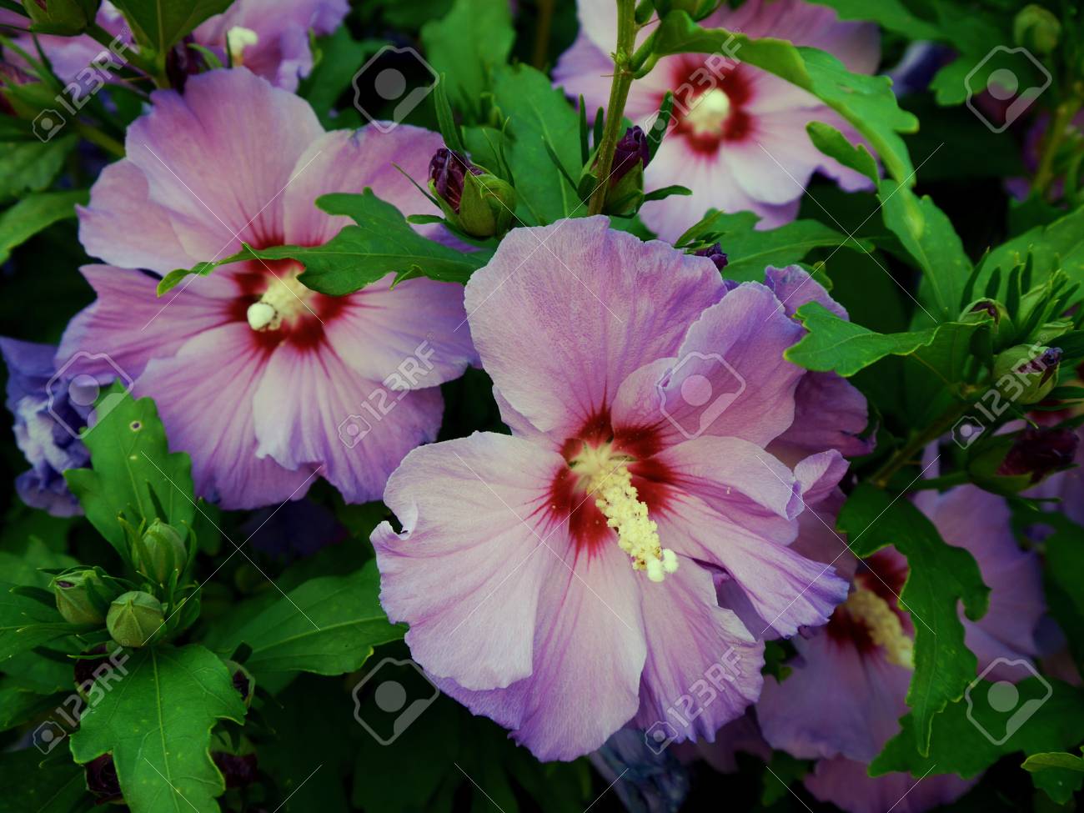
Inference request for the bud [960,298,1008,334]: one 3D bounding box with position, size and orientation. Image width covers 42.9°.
[{"bbox_3d":[0.111,-0.021,0.345,0.013,0.015,0.013,-9,57,15],"label":"bud"}]

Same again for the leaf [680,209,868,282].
[{"bbox_3d":[0.061,-0.041,0.357,0.048,0.010,0.032,-3,44,-11],"label":"leaf"}]

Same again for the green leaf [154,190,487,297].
[{"bbox_3d":[-0.047,-0.037,0.305,0.075,0.013,0.038,-3,34,-10],"label":"green leaf"}]

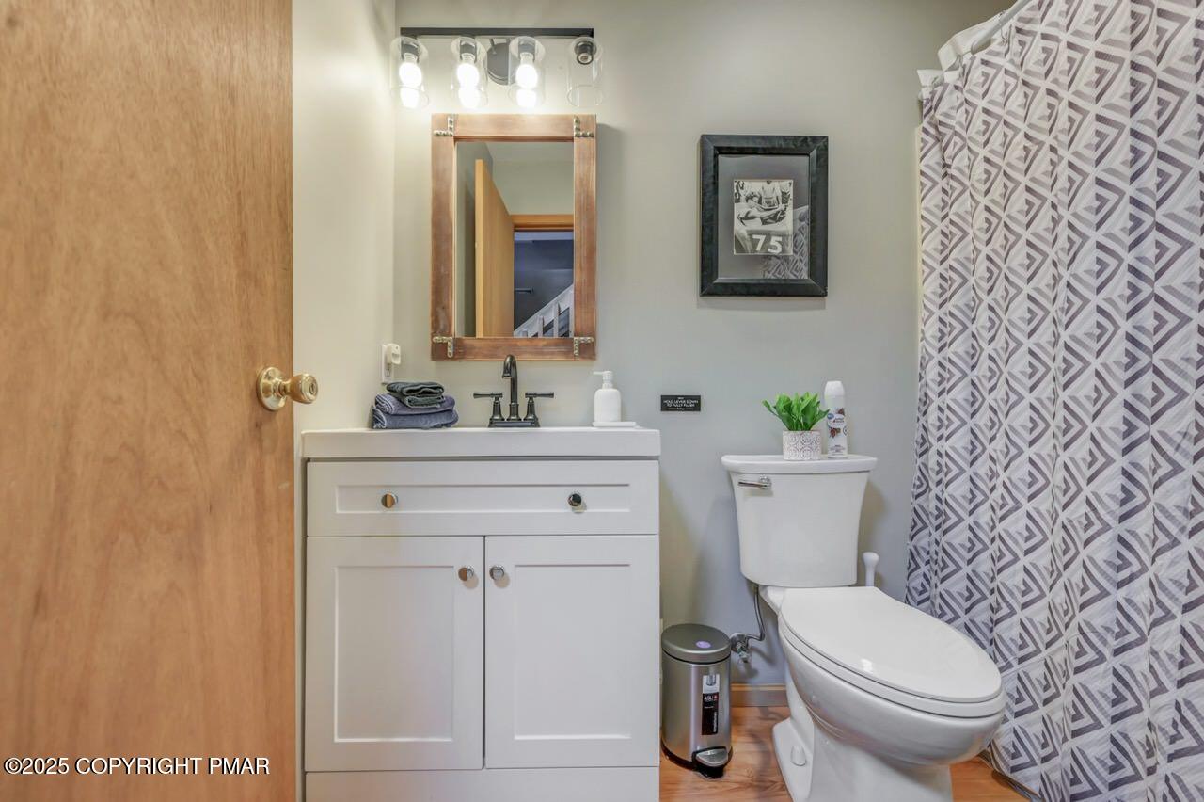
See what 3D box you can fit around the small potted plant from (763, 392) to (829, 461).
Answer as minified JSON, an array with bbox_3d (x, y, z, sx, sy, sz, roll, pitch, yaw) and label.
[{"bbox_3d":[0.547,0.069,1.320,0.185,0.190,0.175,0,0,23],"label":"small potted plant"}]

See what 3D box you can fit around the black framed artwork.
[{"bbox_3d":[0.503,-0.573,1.461,0.394,0.499,0.030,0,0,-1],"label":"black framed artwork"}]

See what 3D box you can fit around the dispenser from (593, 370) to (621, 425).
[{"bbox_3d":[0.016,-0.013,1.390,0.083,0.153,0.078,0,0,-3],"label":"dispenser"}]

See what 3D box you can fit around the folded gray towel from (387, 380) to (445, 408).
[{"bbox_3d":[-0.521,-0.016,1.305,0.147,0.073,0.130,0,0,-6],"label":"folded gray towel"}]

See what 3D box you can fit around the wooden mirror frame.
[{"bbox_3d":[-0.272,-0.505,1.457,0.508,0.762,0.026,0,0,-1],"label":"wooden mirror frame"}]

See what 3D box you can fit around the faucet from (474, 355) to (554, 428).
[{"bbox_3d":[-0.262,-0.027,1.360,0.239,0.214,0.148,0,0,-1],"label":"faucet"}]

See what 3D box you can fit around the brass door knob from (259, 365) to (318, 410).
[{"bbox_3d":[-0.489,-0.019,0.742,0.064,0.068,0.067,0,0,-2],"label":"brass door knob"}]

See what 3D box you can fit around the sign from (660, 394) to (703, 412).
[{"bbox_3d":[0.249,0.008,1.471,0.128,0.052,0.005,0,0,-1],"label":"sign"}]

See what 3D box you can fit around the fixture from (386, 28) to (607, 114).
[{"bbox_3d":[-0.303,-0.993,1.385,0.607,0.218,0.163,0,0,-1],"label":"fixture"}]

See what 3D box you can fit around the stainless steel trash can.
[{"bbox_3d":[0.265,0.804,1.291,0.190,0.305,0.217,0,0,-10],"label":"stainless steel trash can"}]

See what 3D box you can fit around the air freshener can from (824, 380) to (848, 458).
[{"bbox_3d":[0.677,0.053,1.347,0.057,0.217,0.057,0,0,23],"label":"air freshener can"}]

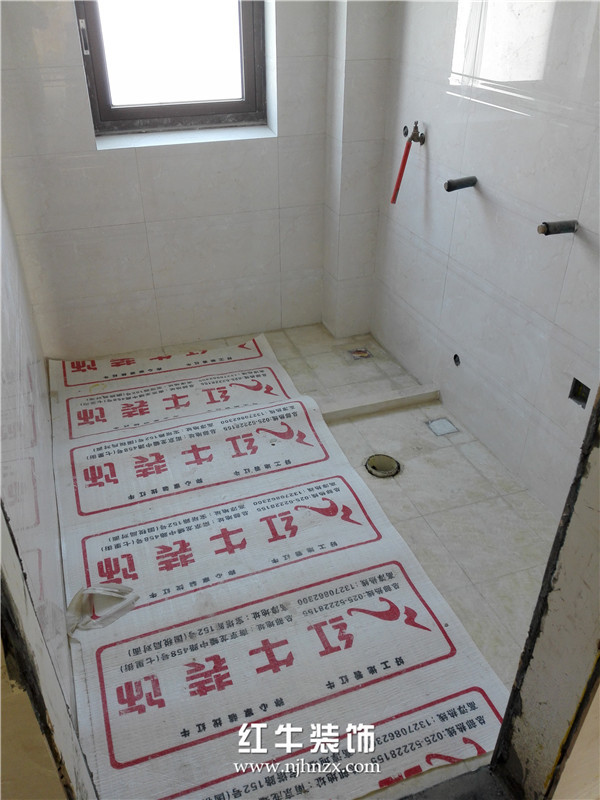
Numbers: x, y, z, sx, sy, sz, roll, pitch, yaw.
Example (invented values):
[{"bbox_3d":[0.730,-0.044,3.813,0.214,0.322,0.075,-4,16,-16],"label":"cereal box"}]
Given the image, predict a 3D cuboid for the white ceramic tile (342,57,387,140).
[{"bbox_3d":[0.263,-1.205,2.613,0.187,0.301,0.010,-11,34,-17],"label":"white ceramic tile"}]

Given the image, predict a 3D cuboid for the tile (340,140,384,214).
[{"bbox_3d":[0.261,-0.947,2.760,0.184,0.300,0.012,-11,34,-16],"label":"tile"}]

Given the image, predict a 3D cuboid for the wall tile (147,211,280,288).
[{"bbox_3d":[-0.373,-0.683,2.908,0.597,0.300,0.012,-11,34,-16],"label":"wall tile"}]

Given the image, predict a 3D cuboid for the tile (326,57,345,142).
[{"bbox_3d":[0.148,-1.230,2.648,0.012,0.300,0.197,-11,34,-16],"label":"tile"}]

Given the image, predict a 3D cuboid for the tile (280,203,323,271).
[{"bbox_3d":[0.010,-0.757,3.022,0.216,0.300,0.012,-11,34,-16],"label":"tile"}]

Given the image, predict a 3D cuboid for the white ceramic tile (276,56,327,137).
[{"bbox_3d":[0.010,-1.265,2.707,0.215,0.301,0.010,-11,34,-17],"label":"white ceramic tile"}]

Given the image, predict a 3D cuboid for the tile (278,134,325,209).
[{"bbox_3d":[0.010,-1.011,2.869,0.215,0.301,0.010,-11,34,-17],"label":"tile"}]

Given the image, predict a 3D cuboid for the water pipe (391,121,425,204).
[{"bbox_3d":[0.406,-0.891,2.435,0.114,0.294,0.053,-11,34,-16],"label":"water pipe"}]

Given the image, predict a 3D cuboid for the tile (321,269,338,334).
[{"bbox_3d":[0.148,-0.472,3.144,0.010,0.301,0.191,-11,34,-17],"label":"tile"}]

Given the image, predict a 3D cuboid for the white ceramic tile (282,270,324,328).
[{"bbox_3d":[0.009,-0.503,3.192,0.215,0.301,0.010,-11,34,-17],"label":"white ceramic tile"}]

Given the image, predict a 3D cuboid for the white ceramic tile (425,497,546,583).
[{"bbox_3d":[0.583,0.428,1.999,0.296,0.012,0.299,-11,34,-16],"label":"white ceramic tile"}]

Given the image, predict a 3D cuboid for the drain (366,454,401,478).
[{"bbox_3d":[0.292,0.245,2.299,0.125,0.028,0.125,0,33,0],"label":"drain"}]

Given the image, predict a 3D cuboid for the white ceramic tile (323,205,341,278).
[{"bbox_3d":[0.149,-0.727,2.982,0.010,0.301,0.191,-11,34,-17],"label":"white ceramic tile"}]

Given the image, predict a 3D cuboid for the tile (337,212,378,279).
[{"bbox_3d":[0.262,-0.697,2.936,0.187,0.301,0.010,-11,34,-17],"label":"tile"}]

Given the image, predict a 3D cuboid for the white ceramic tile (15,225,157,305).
[{"bbox_3d":[-0.898,-0.582,2.752,0.515,0.300,0.012,-11,34,-16],"label":"white ceramic tile"}]

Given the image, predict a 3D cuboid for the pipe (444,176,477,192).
[{"bbox_3d":[0.535,-0.719,2.150,0.113,0.033,0.033,-15,35,-14],"label":"pipe"}]

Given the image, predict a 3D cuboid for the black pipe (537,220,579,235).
[{"bbox_3d":[0.697,-0.466,1.751,0.126,0.031,0.031,-9,33,-18],"label":"black pipe"}]

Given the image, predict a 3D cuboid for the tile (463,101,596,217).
[{"bbox_3d":[0.655,-0.760,1.906,0.012,0.300,0.597,-11,34,-16],"label":"tile"}]

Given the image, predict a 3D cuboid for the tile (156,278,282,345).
[{"bbox_3d":[-0.375,-0.430,3.075,0.601,0.301,0.010,-11,34,-17],"label":"tile"}]

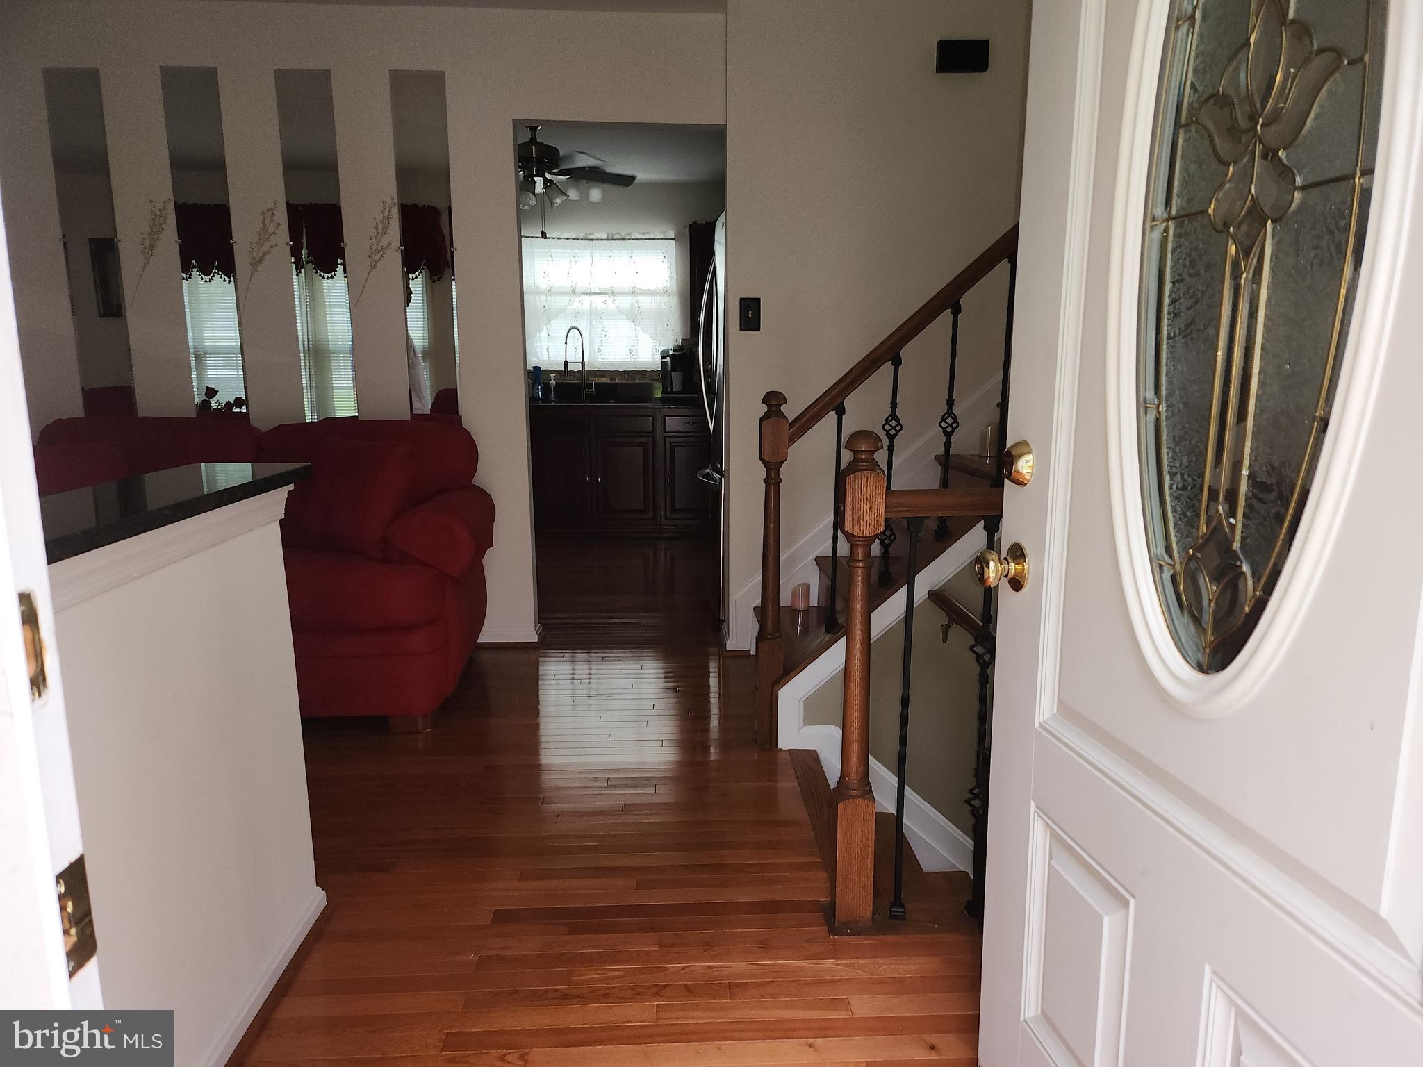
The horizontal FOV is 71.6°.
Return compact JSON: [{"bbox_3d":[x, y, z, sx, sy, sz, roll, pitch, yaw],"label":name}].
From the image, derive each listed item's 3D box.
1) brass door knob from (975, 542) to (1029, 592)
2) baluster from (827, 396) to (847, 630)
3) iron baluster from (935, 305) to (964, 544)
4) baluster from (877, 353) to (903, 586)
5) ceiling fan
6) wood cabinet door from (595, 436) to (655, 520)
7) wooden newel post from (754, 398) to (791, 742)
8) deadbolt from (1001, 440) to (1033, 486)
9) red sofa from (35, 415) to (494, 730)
[{"bbox_3d":[0.390,0.047,1.339,0.057,0.066,0.066,-2,10,-9],"label":"brass door knob"},{"bbox_3d":[0.376,-0.039,2.949,0.033,0.697,0.033,-1,10,-2],"label":"baluster"},{"bbox_3d":[0.704,-0.324,2.911,0.056,0.702,0.056,-1,10,-2],"label":"iron baluster"},{"bbox_3d":[0.533,-0.182,2.930,0.056,0.696,0.056,-1,10,-2],"label":"baluster"},{"bbox_3d":[-0.958,-1.983,5.346,1.300,0.447,1.300,-1,10,-2],"label":"ceiling fan"},{"bbox_3d":[-0.567,-0.359,6.456,0.384,0.542,0.020,-1,10,-3],"label":"wood cabinet door"},{"bbox_3d":[0.184,0.115,2.969,0.080,1.080,0.080,-1,10,-2],"label":"wooden newel post"},{"bbox_3d":[0.405,-0.092,1.316,0.025,0.062,0.062,-2,10,-9],"label":"deadbolt"},{"bbox_3d":[-1.577,0.098,3.416,1.680,0.970,0.850,-1,10,-2],"label":"red sofa"}]

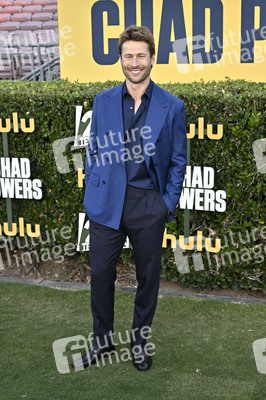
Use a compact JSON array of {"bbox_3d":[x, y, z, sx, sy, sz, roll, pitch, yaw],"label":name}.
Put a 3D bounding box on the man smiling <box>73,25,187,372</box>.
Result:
[{"bbox_3d":[-0.025,0.016,3.038,0.590,1.830,0.380,3,14,12],"label":"man smiling"}]

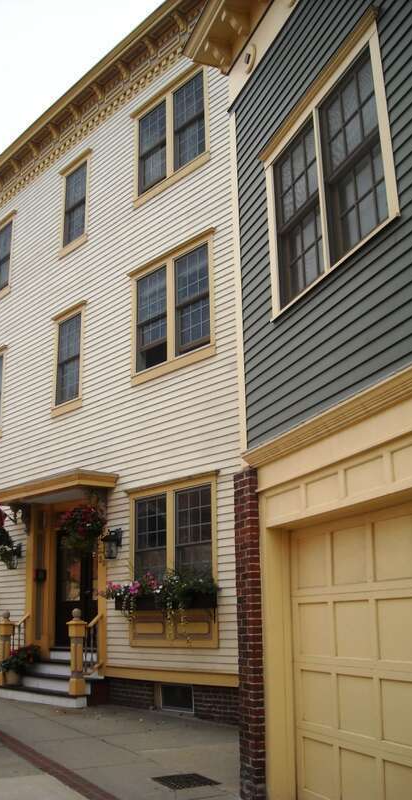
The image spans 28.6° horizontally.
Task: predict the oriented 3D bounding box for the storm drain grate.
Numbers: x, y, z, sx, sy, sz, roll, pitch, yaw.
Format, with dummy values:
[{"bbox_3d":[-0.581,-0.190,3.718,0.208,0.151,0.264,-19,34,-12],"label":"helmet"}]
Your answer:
[{"bbox_3d":[-0.184,3.554,7.507,0.458,0.040,0.575,5,-15,-24],"label":"storm drain grate"}]

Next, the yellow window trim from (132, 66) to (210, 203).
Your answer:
[{"bbox_3d":[-0.662,-4.766,14.485,0.130,1.970,2.200,13,-21,-39],"label":"yellow window trim"}]

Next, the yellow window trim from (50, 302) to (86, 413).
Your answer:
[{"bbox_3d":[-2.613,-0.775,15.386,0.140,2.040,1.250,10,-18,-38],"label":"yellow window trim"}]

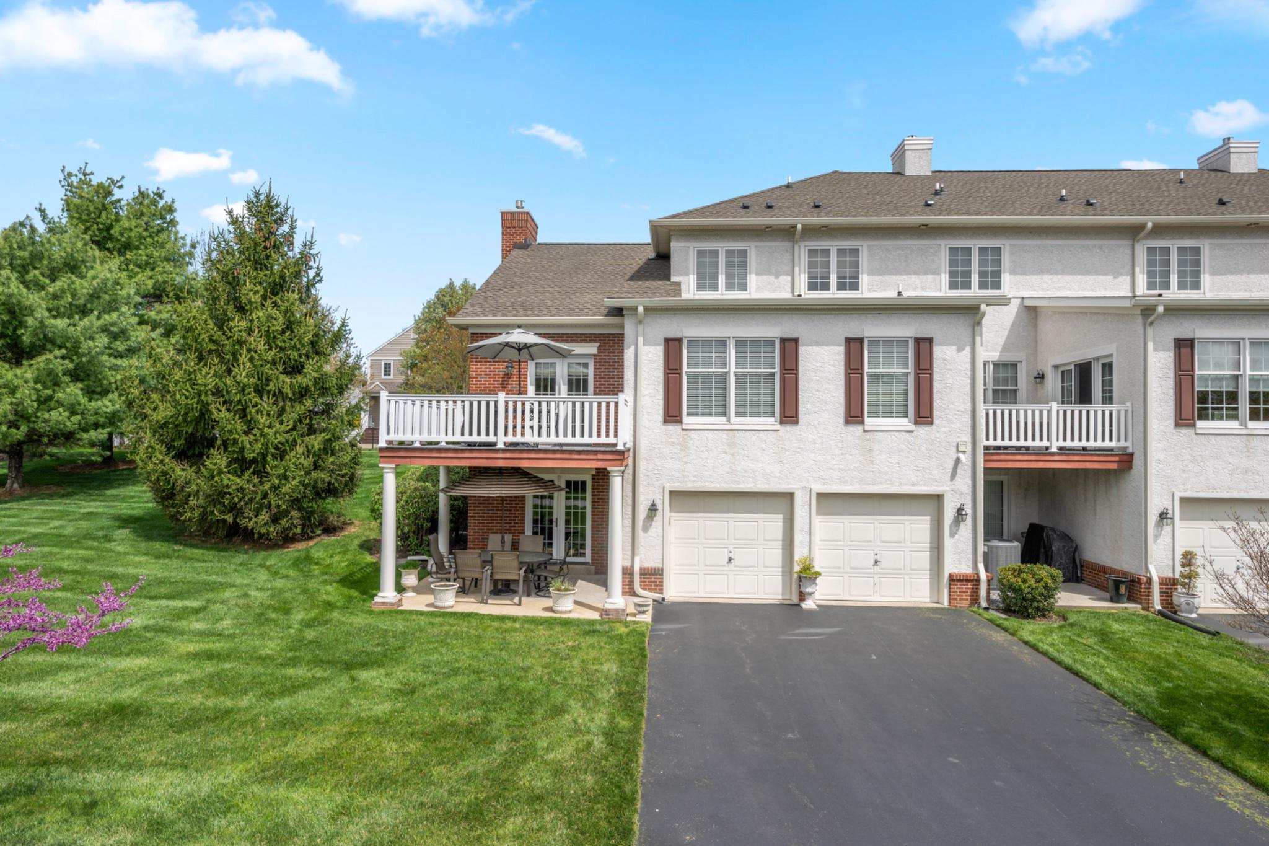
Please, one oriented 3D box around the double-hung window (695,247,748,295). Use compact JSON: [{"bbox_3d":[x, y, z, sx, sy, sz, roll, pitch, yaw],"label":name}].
[{"bbox_3d":[2.220,-3.858,16.984,1.398,1.224,0.130,0,-1,2],"label":"double-hung window"}]

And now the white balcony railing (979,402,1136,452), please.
[{"bbox_3d":[8.130,0.078,12.956,2.868,0.946,0.120,0,-1,3],"label":"white balcony railing"}]

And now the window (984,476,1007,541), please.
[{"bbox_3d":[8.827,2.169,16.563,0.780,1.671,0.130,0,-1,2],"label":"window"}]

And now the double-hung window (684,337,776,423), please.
[{"bbox_3d":[1.899,-0.833,13.274,1.813,1.708,0.130,0,-1,2],"label":"double-hung window"}]

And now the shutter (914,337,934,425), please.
[{"bbox_3d":[5.642,-0.820,13.056,0.381,1.725,0.050,0,-1,2],"label":"shutter"}]

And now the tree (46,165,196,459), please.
[{"bbox_3d":[-19.207,-4.083,24.879,6.200,11.106,6.200,0,-1,3],"label":"tree"}]

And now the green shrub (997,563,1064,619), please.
[{"bbox_3d":[7.450,3.097,12.615,1.120,0.885,1.120,0,-1,3],"label":"green shrub"}]

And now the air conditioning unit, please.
[{"bbox_3d":[7.414,2.885,13.788,0.700,0.934,0.700,0,-1,3],"label":"air conditioning unit"}]

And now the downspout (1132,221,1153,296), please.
[{"bbox_3d":[12.006,-3.893,15.857,0.140,1.615,0.450,0,-1,3],"label":"downspout"}]

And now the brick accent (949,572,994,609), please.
[{"bbox_3d":[6.343,3.163,12.713,0.802,0.654,0.200,0,-1,3],"label":"brick accent"}]

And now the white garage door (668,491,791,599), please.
[{"bbox_3d":[1.924,2.455,13.480,2.440,2.143,0.060,0,-1,3],"label":"white garage door"}]

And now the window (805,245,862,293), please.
[{"bbox_3d":[5.010,-3.882,16.883,1.432,1.194,0.120,0,-1,3],"label":"window"}]

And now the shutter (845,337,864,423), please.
[{"bbox_3d":[4.355,-0.833,13.238,0.372,1.710,0.045,0,-1,3],"label":"shutter"}]

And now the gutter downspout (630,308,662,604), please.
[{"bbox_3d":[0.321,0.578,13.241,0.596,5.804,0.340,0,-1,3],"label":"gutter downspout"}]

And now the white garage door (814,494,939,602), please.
[{"bbox_3d":[4.800,2.465,13.248,2.415,2.121,0.070,0,-1,3],"label":"white garage door"}]

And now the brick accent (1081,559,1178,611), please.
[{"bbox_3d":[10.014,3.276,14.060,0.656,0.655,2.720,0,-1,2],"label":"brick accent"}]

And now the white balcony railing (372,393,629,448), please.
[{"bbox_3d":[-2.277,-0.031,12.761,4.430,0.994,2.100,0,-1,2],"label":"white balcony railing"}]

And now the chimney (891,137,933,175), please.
[{"bbox_3d":[9.335,-8.712,22.524,0.923,1.331,1.340,0,-1,3],"label":"chimney"}]

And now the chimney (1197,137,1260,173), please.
[{"bbox_3d":[19.200,-8.480,21.636,0.930,1.350,1.290,0,-1,2],"label":"chimney"}]

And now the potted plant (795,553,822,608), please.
[{"bbox_3d":[3.374,3.068,12.950,0.530,1.011,0.500,0,-1,3],"label":"potted plant"}]

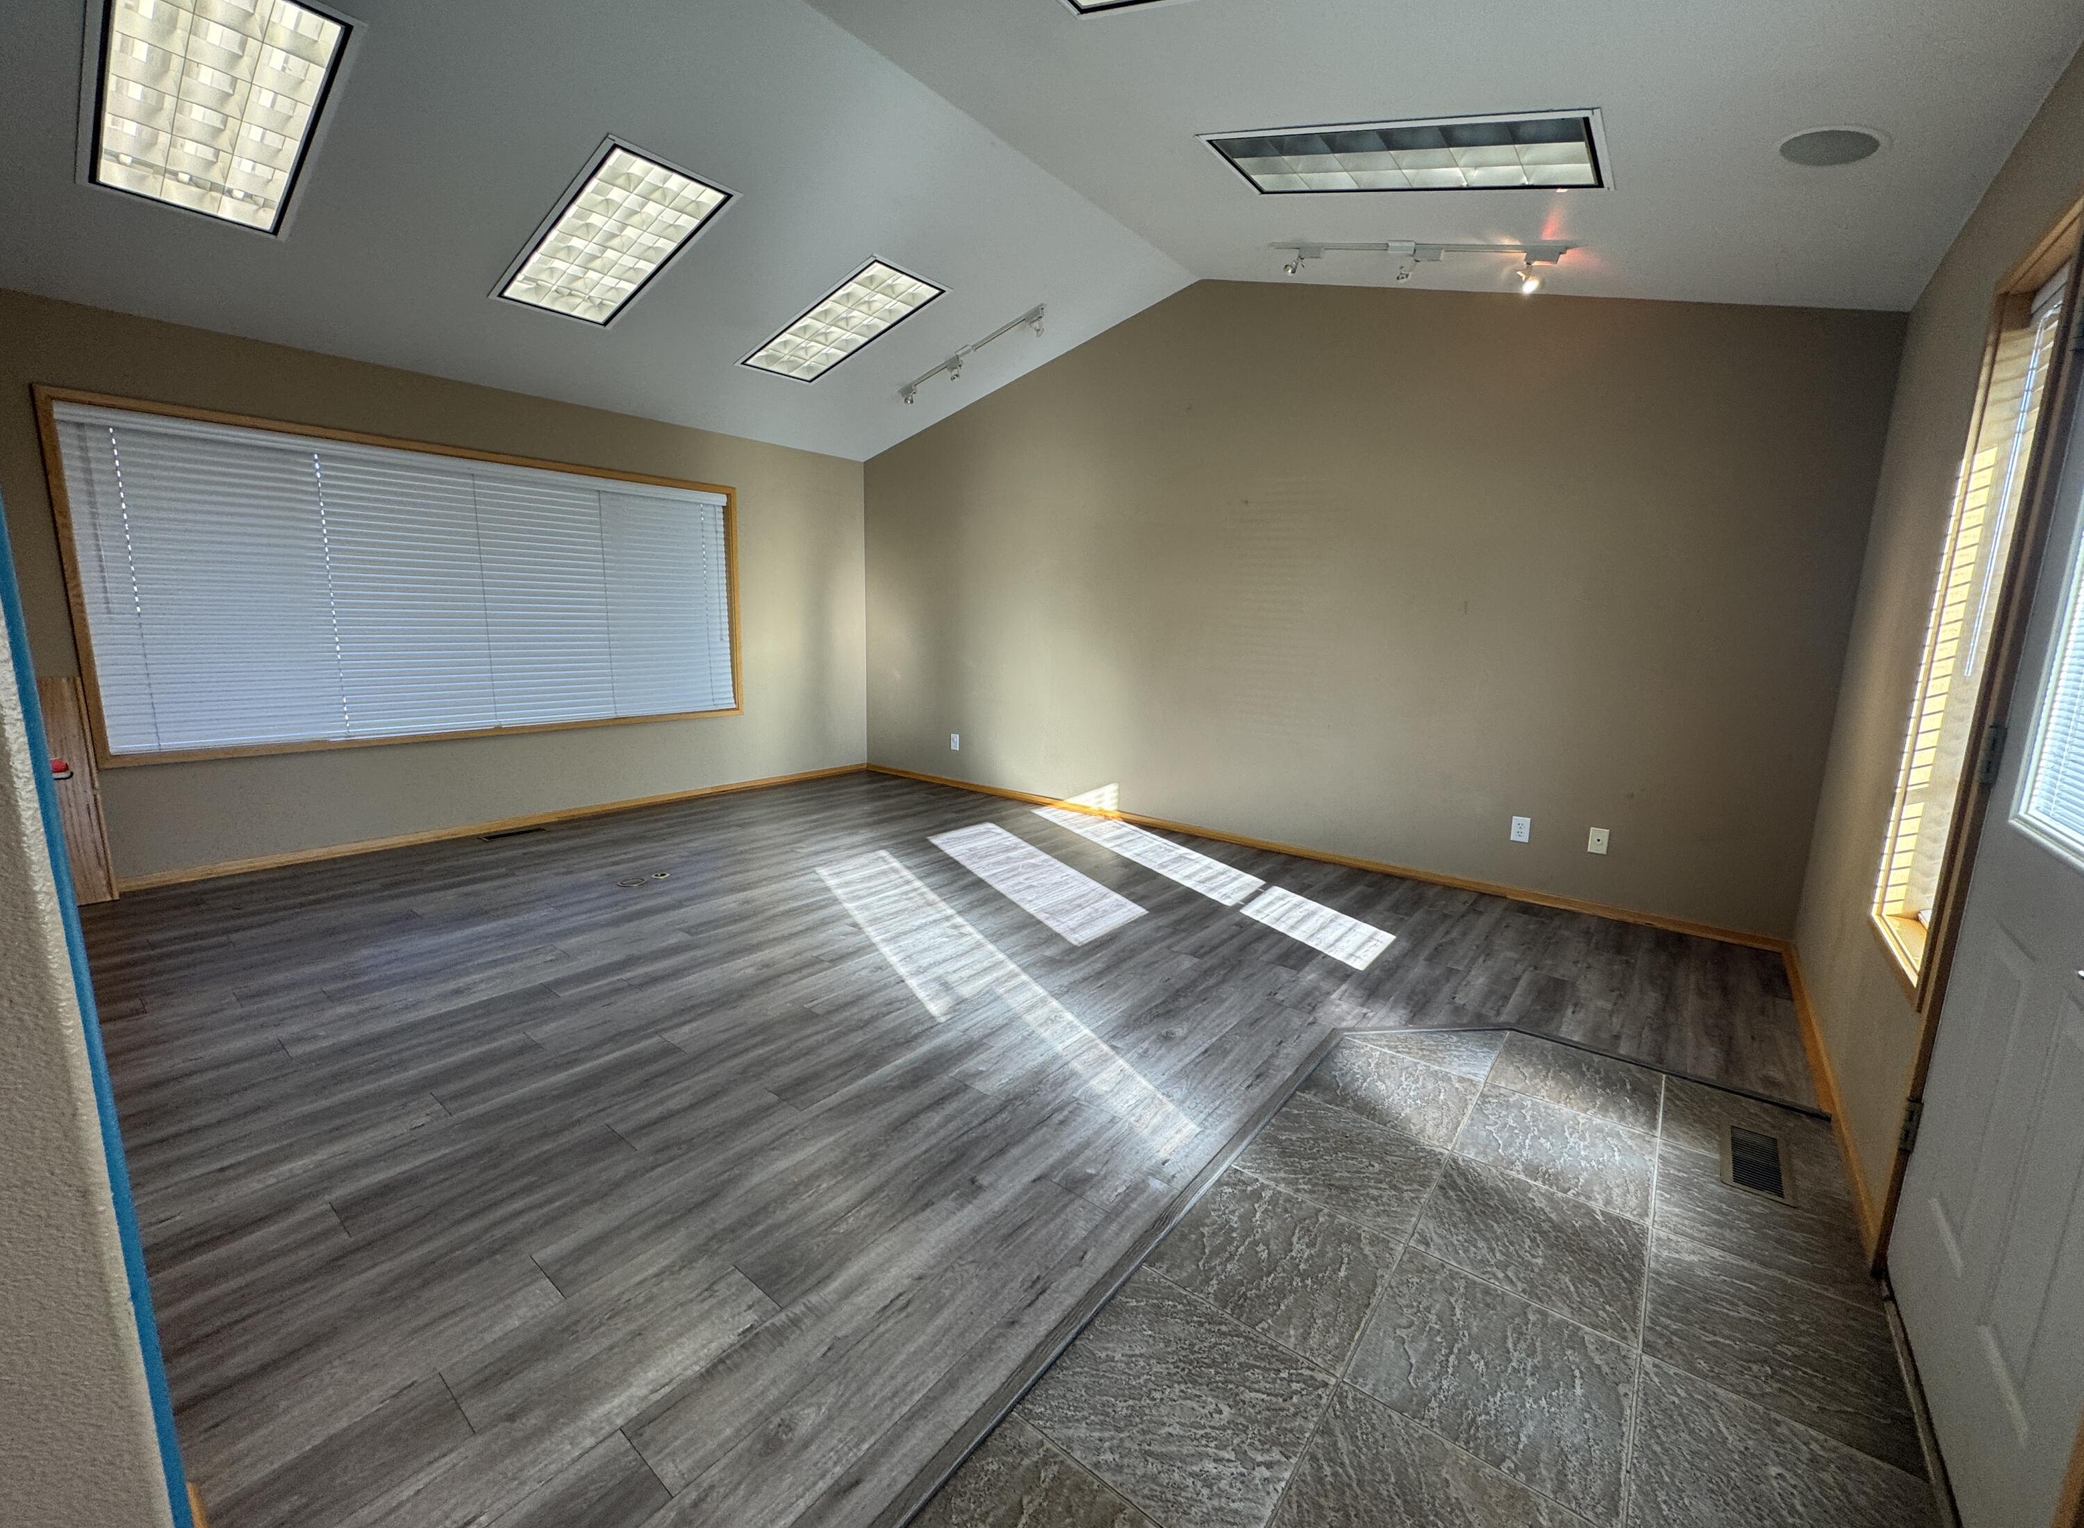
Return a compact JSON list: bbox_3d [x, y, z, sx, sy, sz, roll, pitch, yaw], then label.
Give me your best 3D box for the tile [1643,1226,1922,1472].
[{"bbox_3d":[1.349,1.067,1.578,0.346,0.020,0.398,9,12,37],"label":"tile"}]

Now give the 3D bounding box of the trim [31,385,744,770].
[{"bbox_3d":[-3.031,-0.915,4.626,0.060,1.527,3.052,9,12,37],"label":"trim"}]

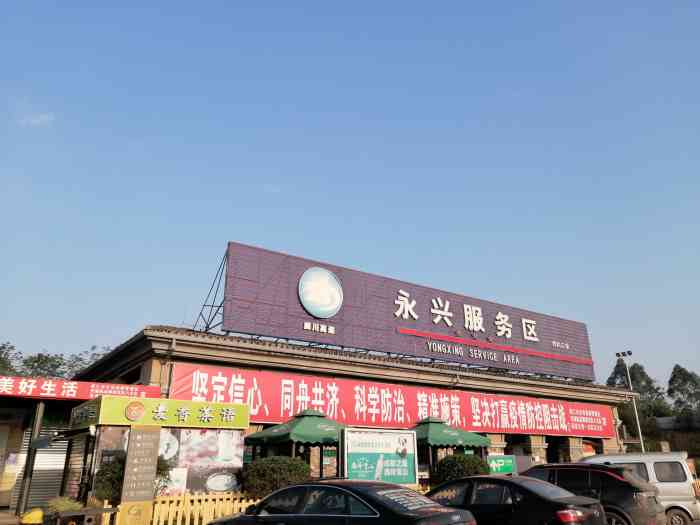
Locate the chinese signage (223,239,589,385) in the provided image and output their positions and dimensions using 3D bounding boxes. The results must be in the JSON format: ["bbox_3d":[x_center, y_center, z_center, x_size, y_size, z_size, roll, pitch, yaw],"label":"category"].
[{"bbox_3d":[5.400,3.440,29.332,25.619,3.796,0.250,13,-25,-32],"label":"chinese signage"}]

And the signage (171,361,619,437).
[{"bbox_3d":[5.169,7.413,27.209,28.240,1.980,0.150,13,-25,-32],"label":"signage"}]

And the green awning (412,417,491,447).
[{"bbox_3d":[3.033,6.258,20.146,2.890,1.079,2.890,13,-25,-32],"label":"green awning"}]

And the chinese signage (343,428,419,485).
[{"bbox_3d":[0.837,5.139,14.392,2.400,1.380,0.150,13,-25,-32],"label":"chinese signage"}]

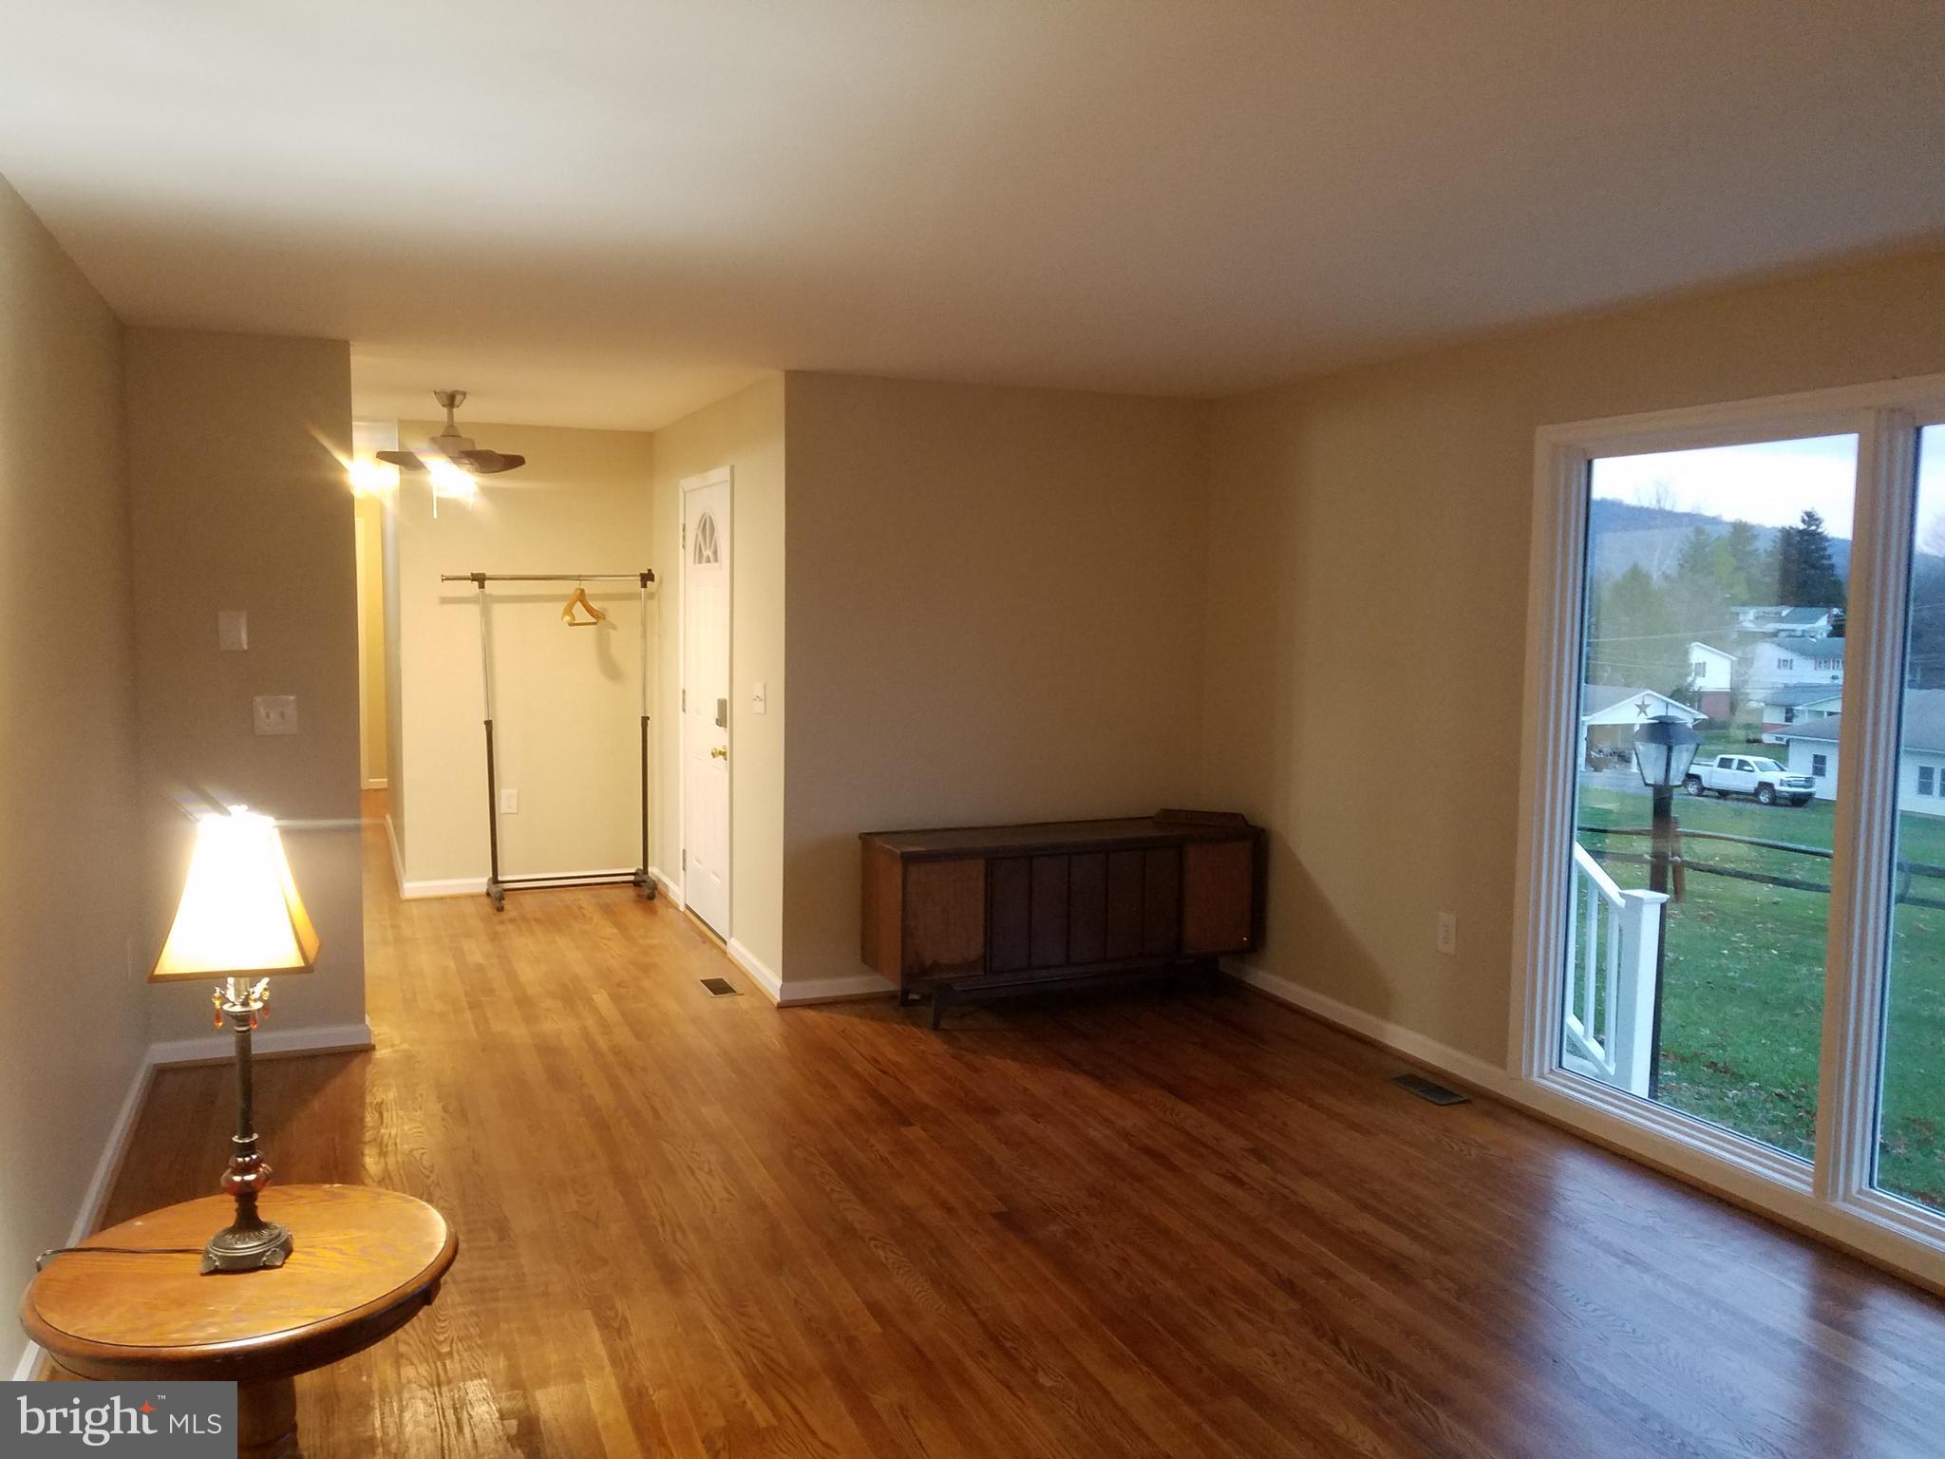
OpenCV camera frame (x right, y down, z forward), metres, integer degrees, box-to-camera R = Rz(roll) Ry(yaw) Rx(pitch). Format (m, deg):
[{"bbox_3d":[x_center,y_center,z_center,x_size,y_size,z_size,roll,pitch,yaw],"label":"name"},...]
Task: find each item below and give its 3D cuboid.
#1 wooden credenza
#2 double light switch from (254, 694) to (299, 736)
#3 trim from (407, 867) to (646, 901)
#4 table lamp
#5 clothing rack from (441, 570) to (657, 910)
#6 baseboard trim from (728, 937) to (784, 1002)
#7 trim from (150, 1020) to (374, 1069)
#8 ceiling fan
[{"bbox_3d":[0.362,0.730,5.749,1.528,0.684,0.436,-1,6,-23],"label":"wooden credenza"},{"bbox_3d":[-2.326,-0.043,4.882,0.121,0.121,0.012,-1,6,-23],"label":"double light switch"},{"bbox_3d":[-2.329,0.819,7.718,1.270,0.084,0.018,-1,6,-23],"label":"trim"},{"bbox_3d":[-1.100,0.458,2.193,0.210,0.689,0.198,-1,5,-20],"label":"table lamp"},{"bbox_3d":[-2.144,0.040,7.489,1.061,1.677,0.427,-1,6,-23],"label":"clothing rack"},{"bbox_3d":[-0.910,0.987,6.027,0.018,0.089,0.853,-1,6,-23],"label":"baseboard trim"},{"bbox_3d":[-2.405,1.068,4.951,0.675,0.084,0.018,-1,6,-23],"label":"trim"},{"bbox_3d":[-2.218,-1.226,6.212,0.675,0.417,0.675,-1,6,-23],"label":"ceiling fan"}]

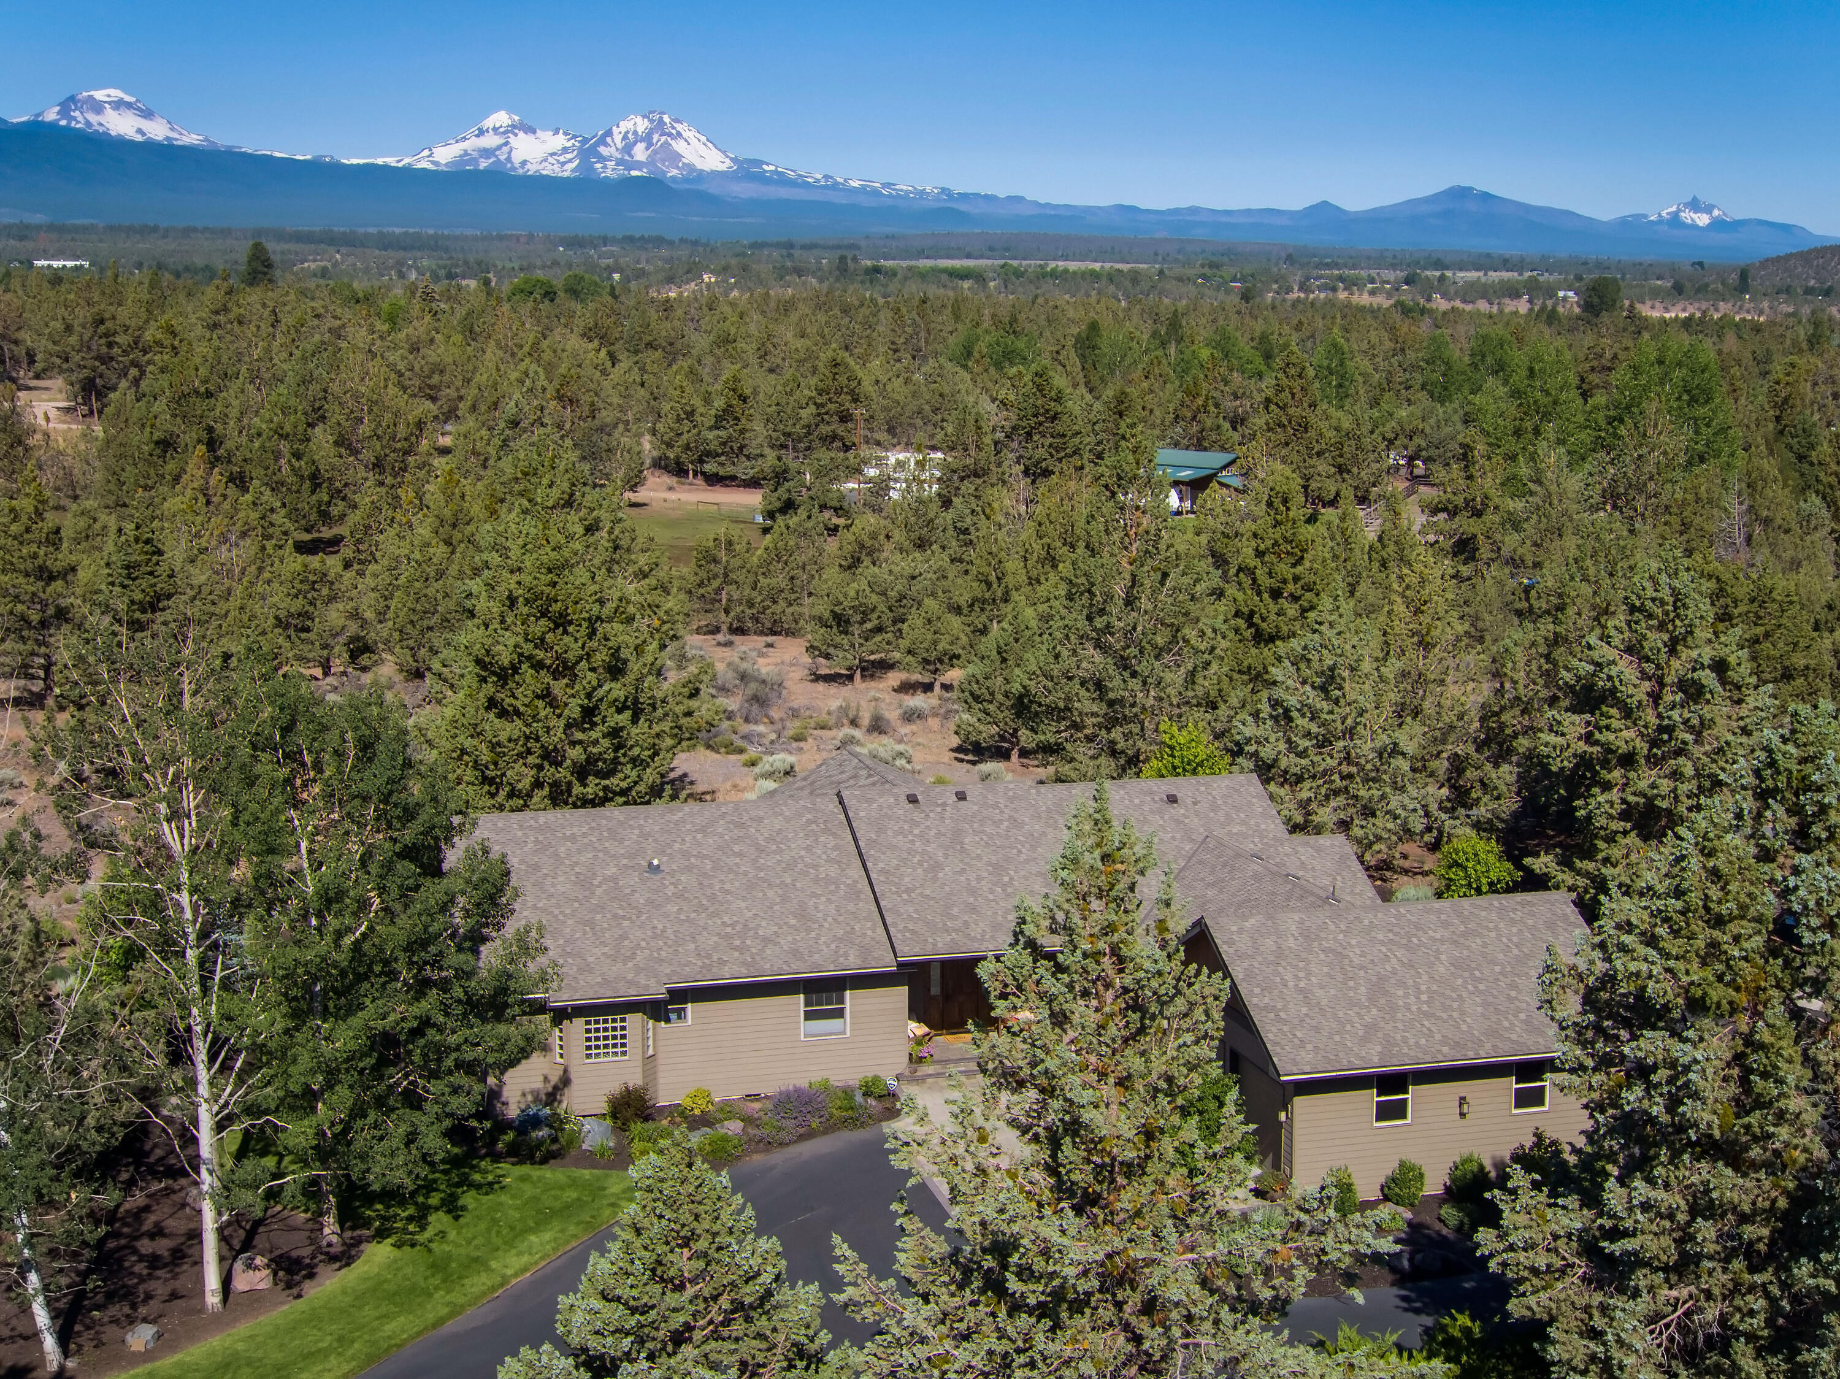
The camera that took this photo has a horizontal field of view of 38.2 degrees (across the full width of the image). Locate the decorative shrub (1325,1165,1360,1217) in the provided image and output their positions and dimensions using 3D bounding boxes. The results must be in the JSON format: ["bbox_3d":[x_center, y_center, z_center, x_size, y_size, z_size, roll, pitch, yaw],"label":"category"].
[{"bbox_3d":[9.162,10.878,57.615,0.800,1.150,0.800,1,9,0],"label":"decorative shrub"}]

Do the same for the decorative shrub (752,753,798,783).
[{"bbox_3d":[-5.730,3.090,104.900,1.770,1.200,1.700,1,9,0],"label":"decorative shrub"}]

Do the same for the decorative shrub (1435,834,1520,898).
[{"bbox_3d":[17.621,5.919,84.223,2.700,2.780,2.700,-2,10,-16],"label":"decorative shrub"}]

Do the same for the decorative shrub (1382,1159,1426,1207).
[{"bbox_3d":[10.566,10.774,58.021,1.020,1.080,1.020,1,9,0],"label":"decorative shrub"}]

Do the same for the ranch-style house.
[{"bbox_3d":[1.094,6.344,66.844,25.300,7.000,23.600,-2,10,-16],"label":"ranch-style house"}]

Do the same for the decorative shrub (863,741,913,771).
[{"bbox_3d":[-1.310,2.660,107.000,1.950,1.350,1.850,-2,10,-16],"label":"decorative shrub"}]

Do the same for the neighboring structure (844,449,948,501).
[{"bbox_3d":[-2.190,-17.307,219.000,9.500,5.200,8.000,1,9,0],"label":"neighboring structure"}]

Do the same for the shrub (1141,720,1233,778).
[{"bbox_3d":[9.716,3.090,97.322,3.600,4.030,3.600,-2,10,-16],"label":"shrub"}]

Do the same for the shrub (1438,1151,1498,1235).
[{"bbox_3d":[11.803,10.835,57.200,1.300,1.600,1.350,1,9,0],"label":"shrub"}]

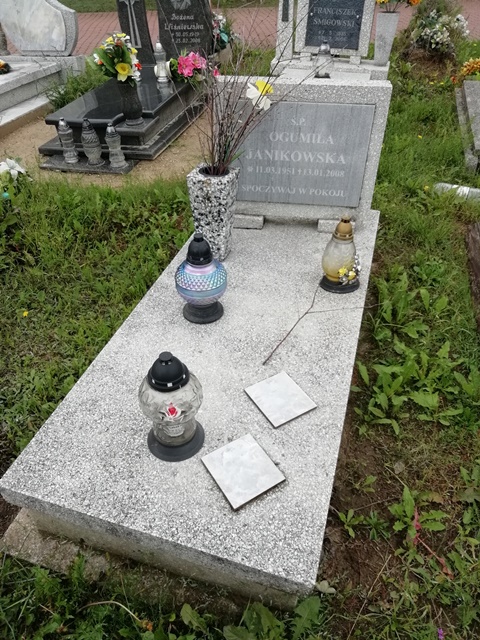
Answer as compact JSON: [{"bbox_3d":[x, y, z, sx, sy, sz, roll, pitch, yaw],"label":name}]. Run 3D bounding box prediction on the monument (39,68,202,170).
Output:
[{"bbox_3d":[-0.849,-1.845,4.109,0.874,0.297,1.747,8,39,11],"label":"monument"}]

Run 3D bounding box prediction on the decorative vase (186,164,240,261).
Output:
[{"bbox_3d":[-0.098,-0.409,1.893,0.156,0.359,0.143,9,40,10],"label":"decorative vase"}]

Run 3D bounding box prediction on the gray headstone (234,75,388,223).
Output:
[{"bbox_3d":[0.242,-0.694,2.004,0.657,0.557,0.083,3,41,3],"label":"gray headstone"}]

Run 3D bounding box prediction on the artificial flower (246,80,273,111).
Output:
[{"bbox_3d":[0.067,-0.775,1.660,0.060,0.095,0.095,-42,52,-21],"label":"artificial flower"}]

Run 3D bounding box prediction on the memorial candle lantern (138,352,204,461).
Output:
[{"bbox_3d":[-0.164,0.195,1.164,0.150,0.287,0.150,-7,39,-9],"label":"memorial candle lantern"}]

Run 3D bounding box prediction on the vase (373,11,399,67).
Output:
[{"bbox_3d":[1.190,-2.310,3.940,0.170,0.355,0.170,11,39,13],"label":"vase"}]

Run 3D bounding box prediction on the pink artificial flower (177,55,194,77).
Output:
[{"bbox_3d":[-0.467,-2.181,4.120,0.140,0.140,0.090,-10,39,-12],"label":"pink artificial flower"}]

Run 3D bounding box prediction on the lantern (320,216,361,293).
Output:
[{"bbox_3d":[0.376,-0.250,1.748,0.152,0.267,0.152,0,38,0],"label":"lantern"}]

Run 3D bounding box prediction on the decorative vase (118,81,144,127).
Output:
[{"bbox_3d":[-0.783,-1.588,3.517,0.145,0.274,0.145,-7,39,-9],"label":"decorative vase"}]

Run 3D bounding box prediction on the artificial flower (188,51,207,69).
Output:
[{"bbox_3d":[-0.338,-2.070,3.820,0.125,0.120,0.090,-3,39,-5],"label":"artificial flower"}]

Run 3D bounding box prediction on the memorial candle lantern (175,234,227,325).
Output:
[{"bbox_3d":[-0.127,-0.146,1.591,0.170,0.293,0.170,-3,38,-4],"label":"memorial candle lantern"}]

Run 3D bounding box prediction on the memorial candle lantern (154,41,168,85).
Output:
[{"bbox_3d":[-0.620,-2.054,3.820,0.093,0.291,0.093,1,39,-1],"label":"memorial candle lantern"}]

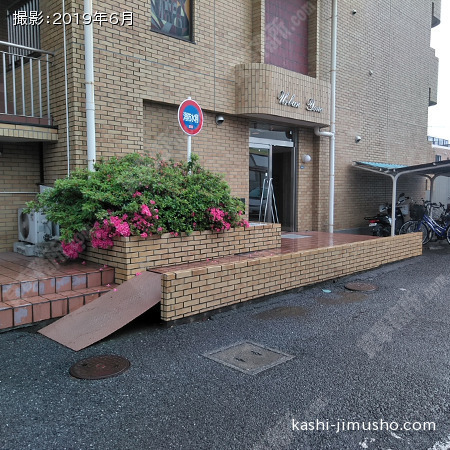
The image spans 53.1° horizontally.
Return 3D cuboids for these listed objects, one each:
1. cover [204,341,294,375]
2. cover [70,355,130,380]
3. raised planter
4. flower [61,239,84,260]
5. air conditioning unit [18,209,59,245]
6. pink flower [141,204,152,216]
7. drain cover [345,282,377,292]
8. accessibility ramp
[{"bbox_3d":[0.217,1.179,4.018,0.600,0.030,0.550,4,6,45],"label":"cover"},{"bbox_3d":[-1.048,1.189,3.784,0.500,0.030,0.500,0,4,0],"label":"cover"},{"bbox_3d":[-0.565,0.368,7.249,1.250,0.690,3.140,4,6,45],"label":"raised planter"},{"bbox_3d":[-2.081,0.334,6.150,0.320,0.240,0.250,-2,5,-19],"label":"flower"},{"bbox_3d":[-3.029,0.014,7.262,0.300,0.560,0.750,-5,6,-45],"label":"air conditioning unit"},{"bbox_3d":[-1.054,-0.195,6.050,0.160,0.160,0.130,-1,5,-10],"label":"pink flower"},{"bbox_3d":[2.067,0.939,6.847,0.500,0.035,0.500,0,4,0],"label":"drain cover"},{"bbox_3d":[-1.200,0.872,4.990,0.880,0.450,1.500,4,6,45],"label":"accessibility ramp"}]

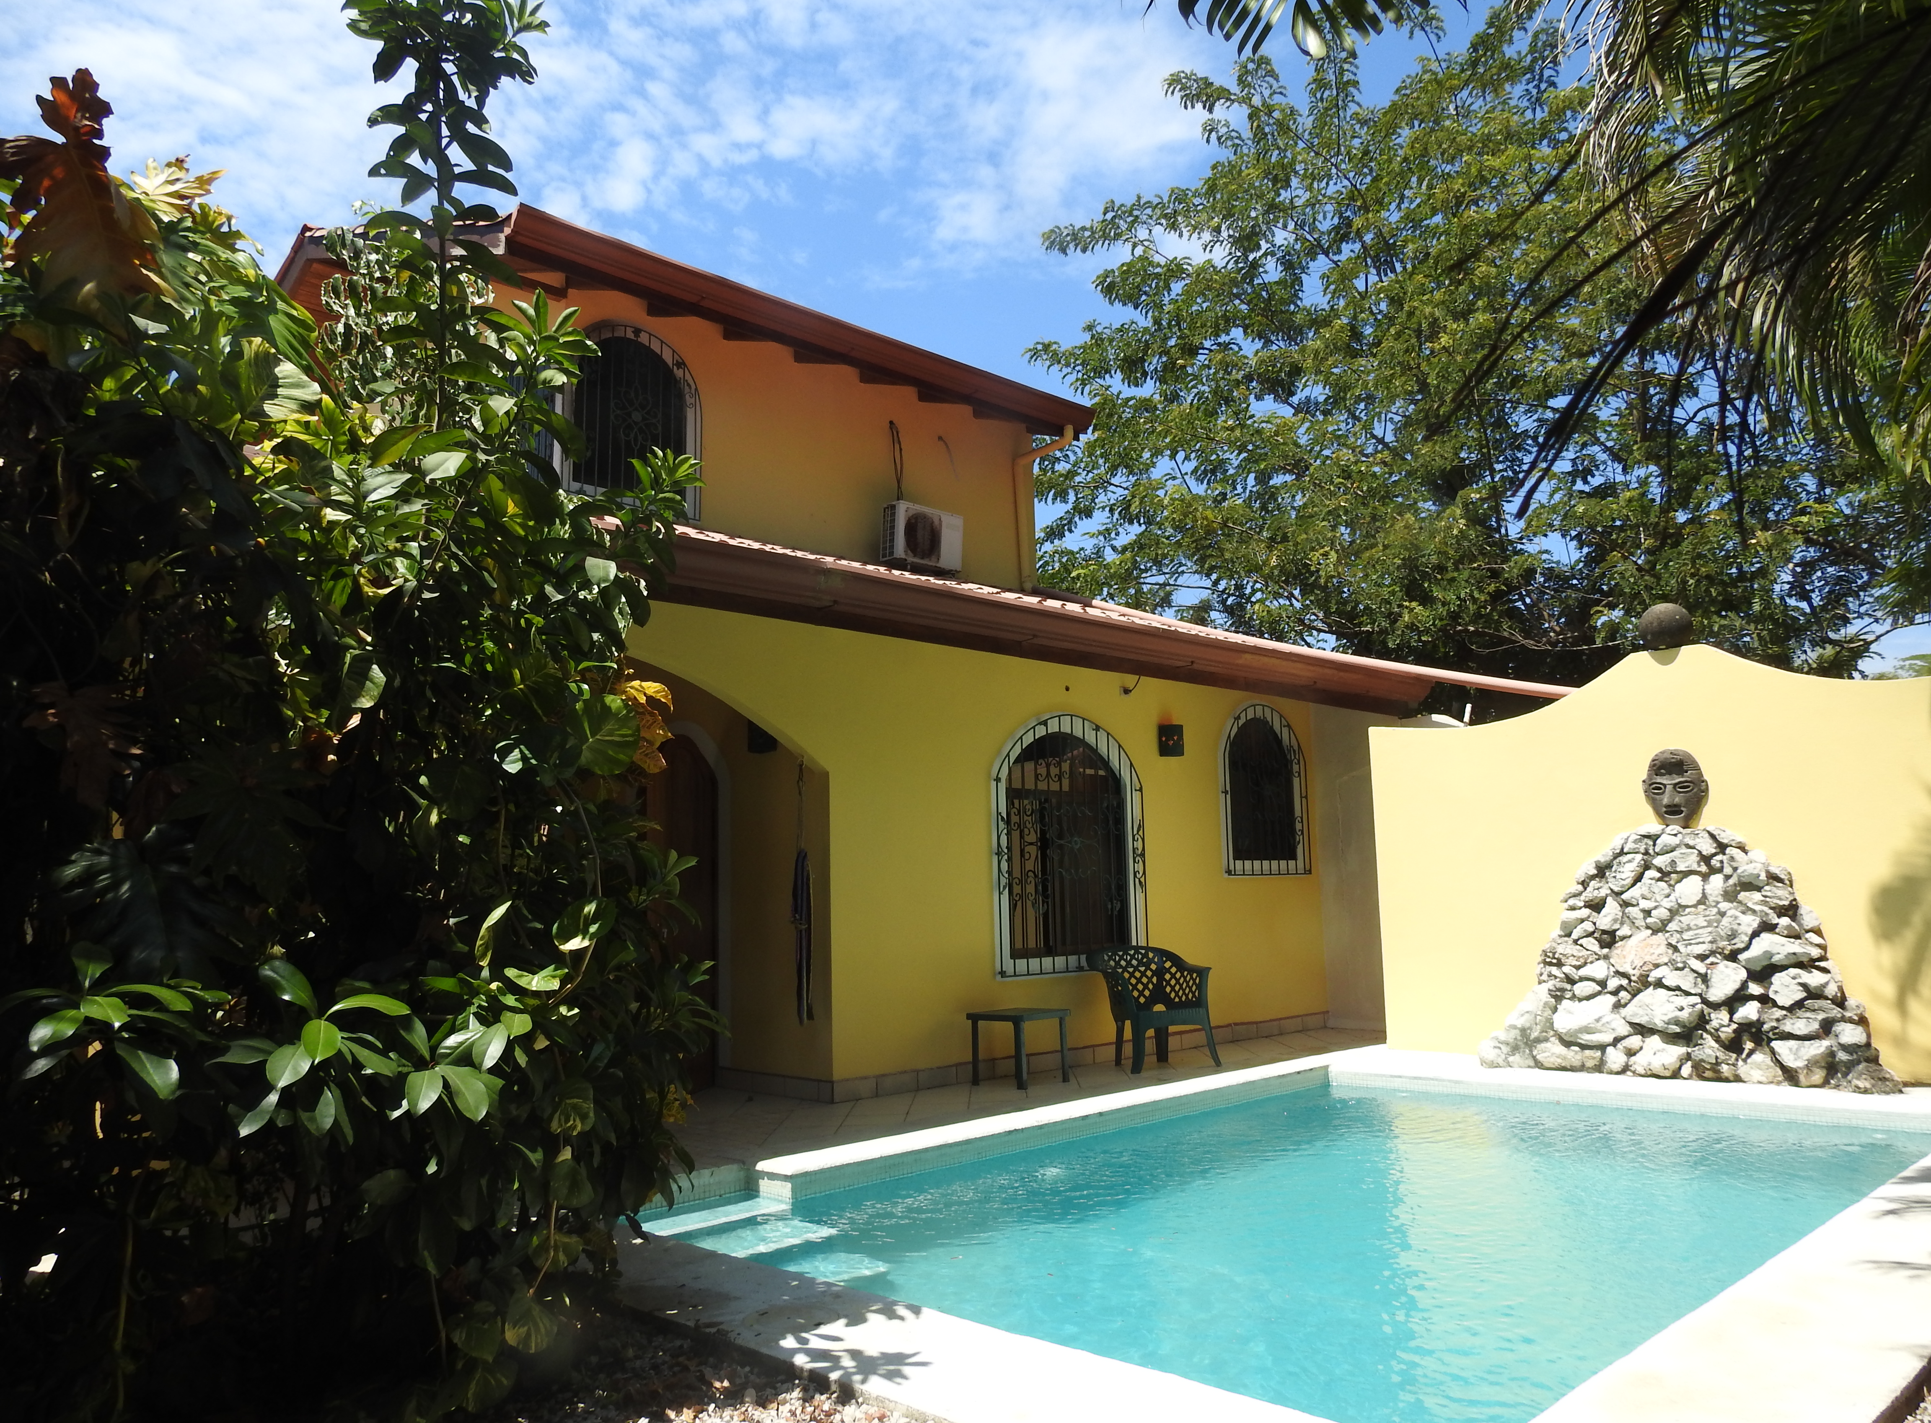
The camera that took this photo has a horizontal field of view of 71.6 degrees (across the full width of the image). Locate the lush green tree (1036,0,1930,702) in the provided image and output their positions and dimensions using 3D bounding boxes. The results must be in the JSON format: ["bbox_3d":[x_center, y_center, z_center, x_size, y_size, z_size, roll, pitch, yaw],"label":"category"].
[{"bbox_3d":[6.170,-2.878,16.568,10.800,12.600,9.800,-5,-9,21],"label":"lush green tree"}]

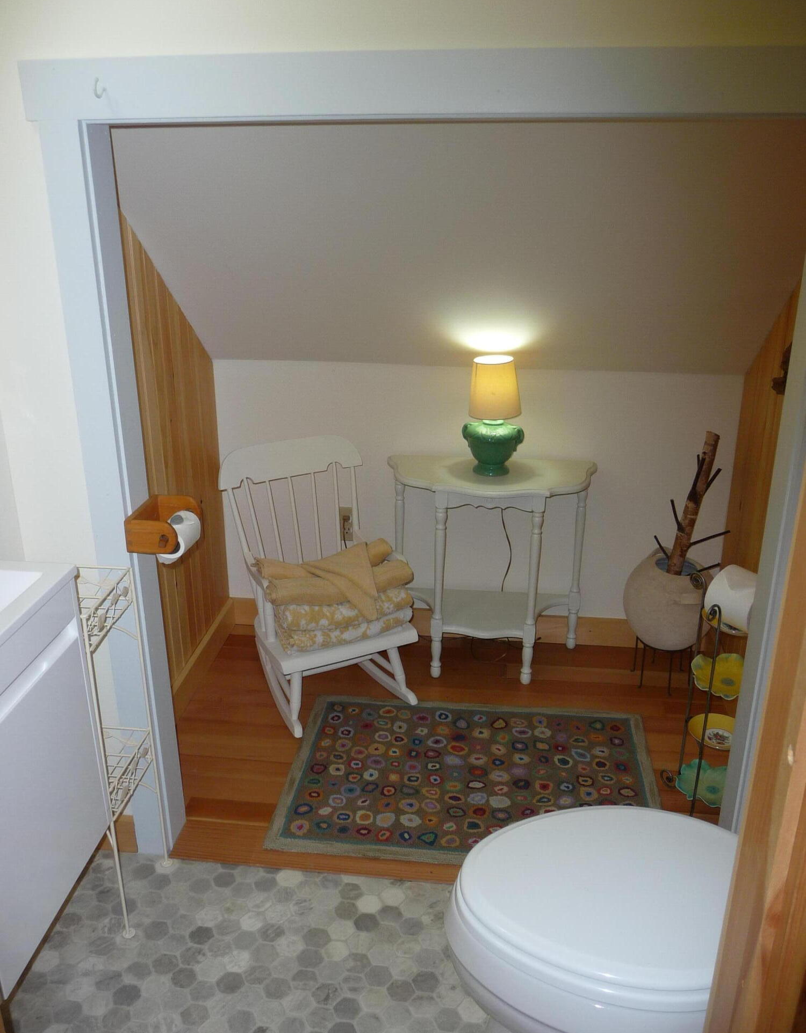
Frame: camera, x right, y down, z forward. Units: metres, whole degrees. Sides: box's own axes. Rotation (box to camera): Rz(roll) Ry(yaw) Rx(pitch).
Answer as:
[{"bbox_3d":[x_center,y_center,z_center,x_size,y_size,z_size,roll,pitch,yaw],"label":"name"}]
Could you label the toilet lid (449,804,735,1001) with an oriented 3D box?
[{"bbox_3d":[0.320,0.565,1.320,0.460,0.032,0.352,1,20,3],"label":"toilet lid"}]

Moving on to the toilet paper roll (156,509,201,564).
[{"bbox_3d":[-0.455,0.039,1.742,0.080,0.080,0.102,3,20,7],"label":"toilet paper roll"}]

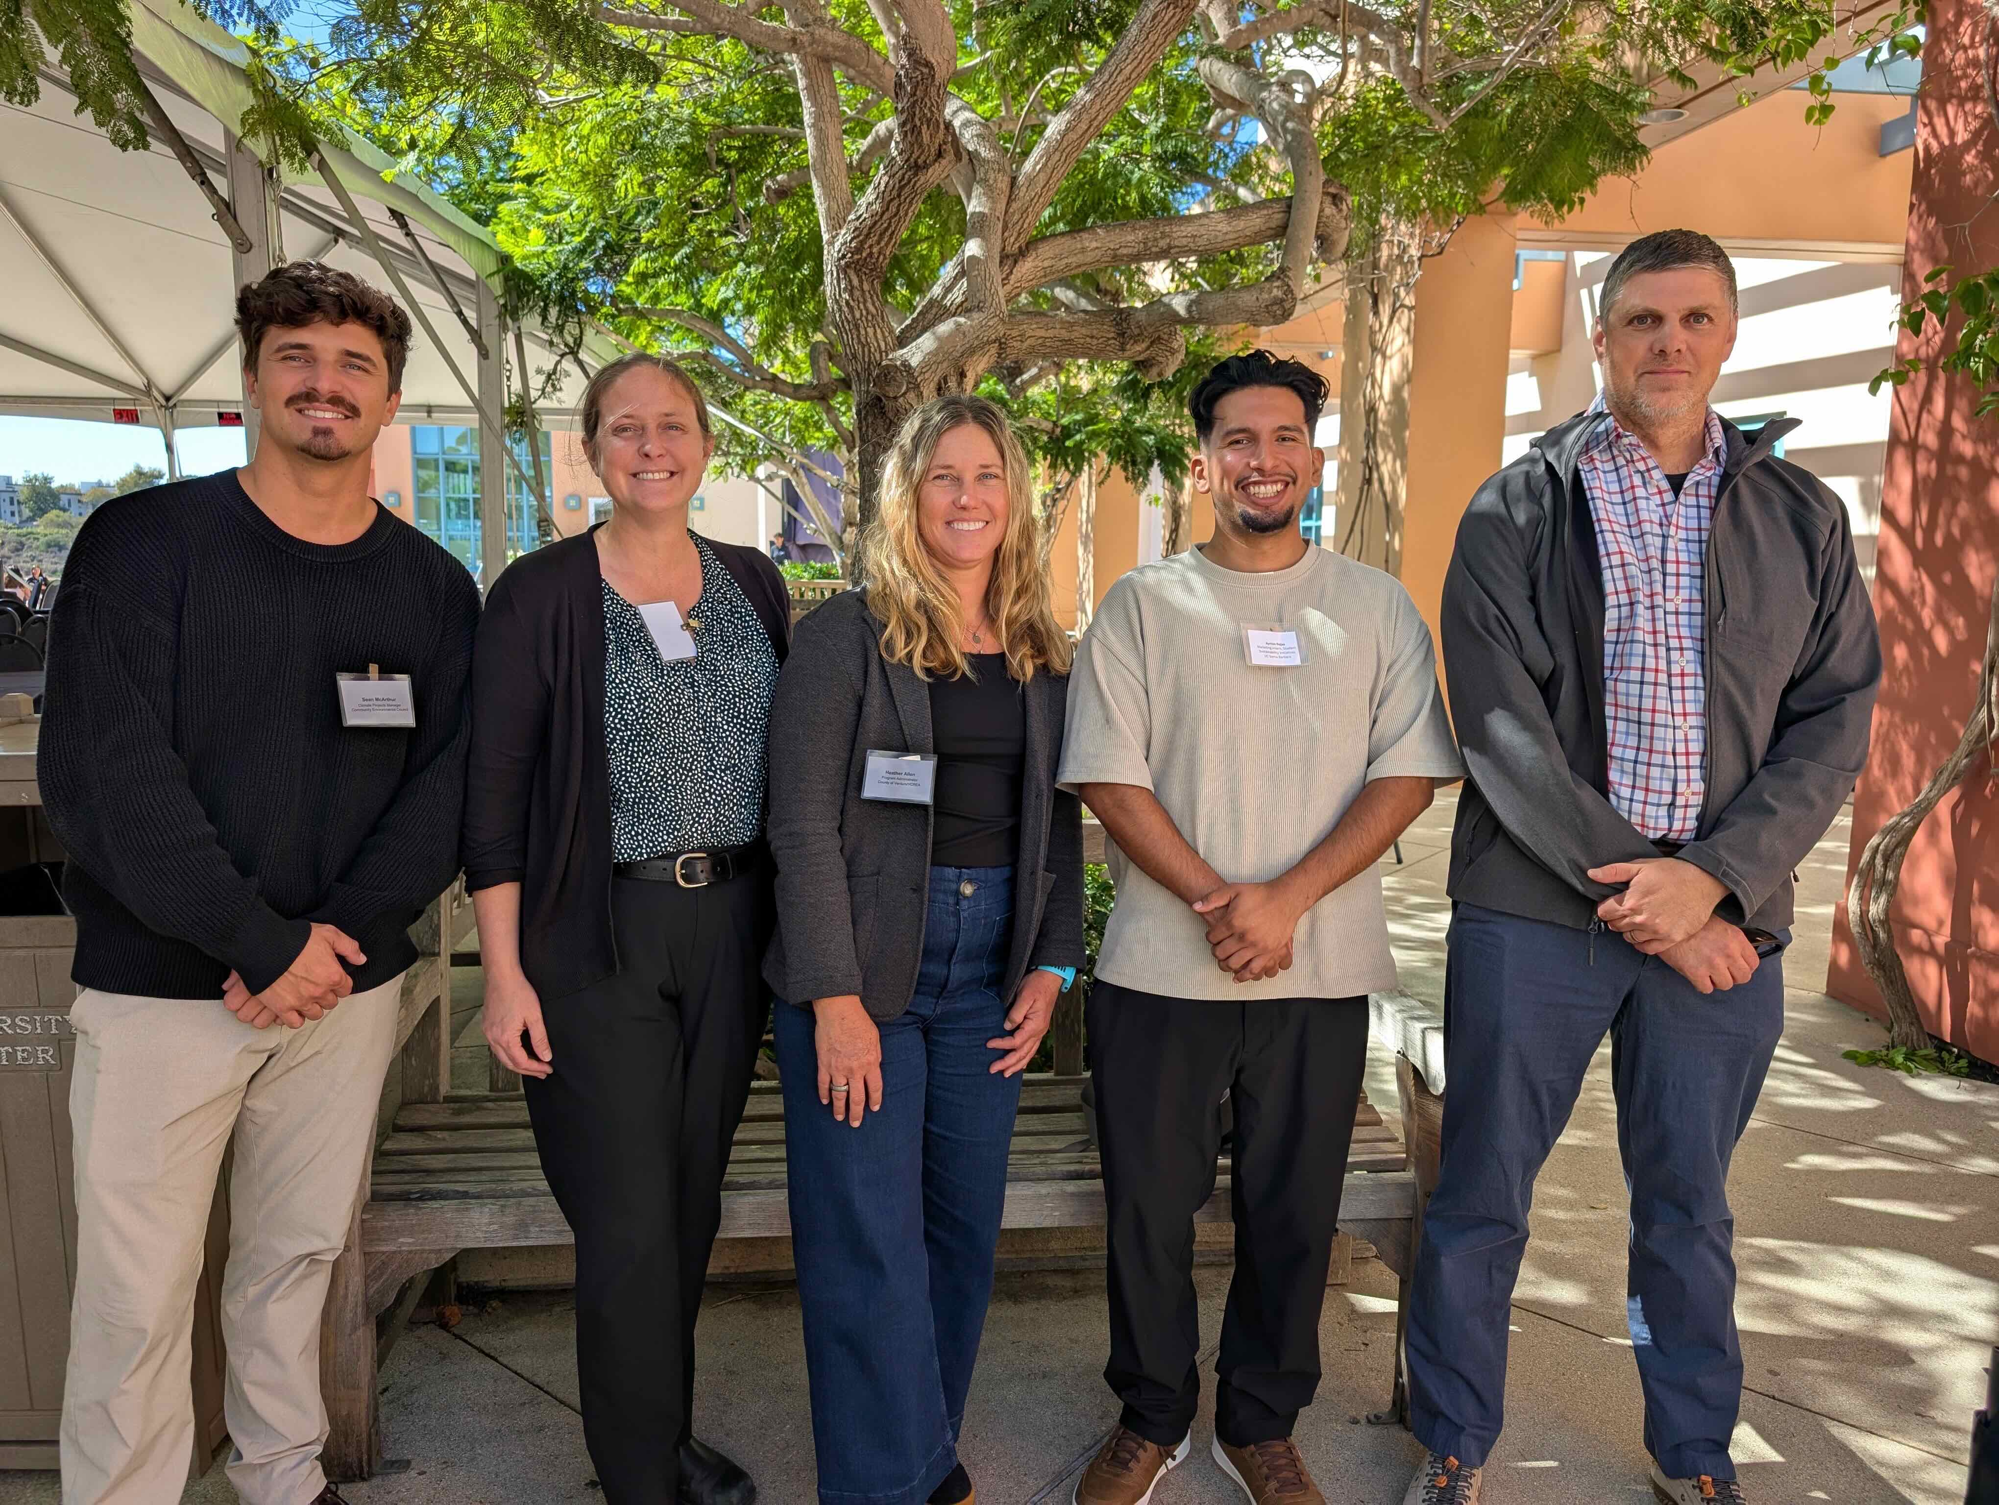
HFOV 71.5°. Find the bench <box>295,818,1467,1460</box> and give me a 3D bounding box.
[{"bbox_3d":[-0.169,0.631,2.458,1.823,0.922,0.640,0,8,-7],"label":"bench"}]

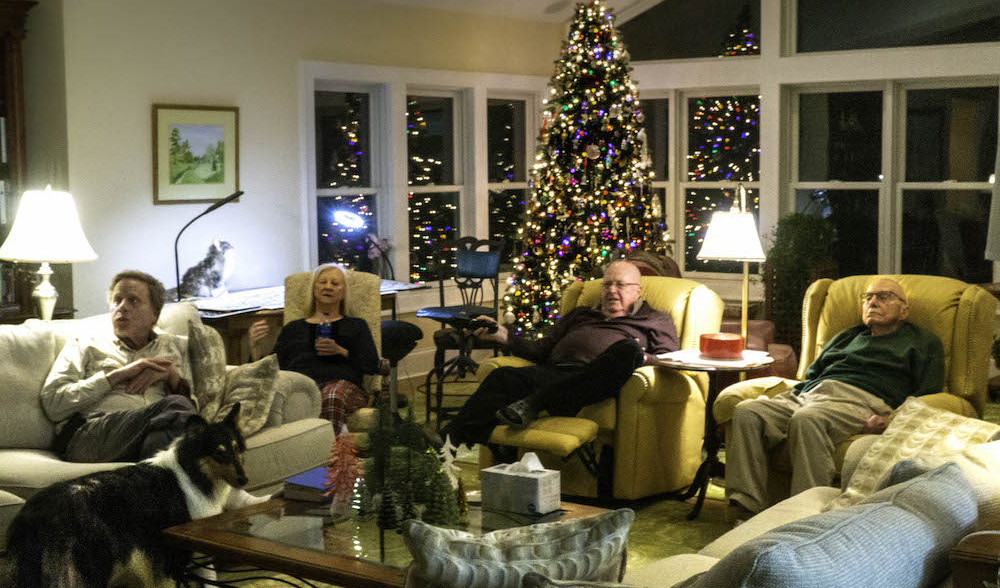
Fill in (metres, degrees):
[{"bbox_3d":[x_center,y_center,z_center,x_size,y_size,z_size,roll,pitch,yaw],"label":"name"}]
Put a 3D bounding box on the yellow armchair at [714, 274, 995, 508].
[{"bbox_3d":[1.597,0.457,6.057,0.880,1.010,0.950,4,7,39],"label":"yellow armchair"}]

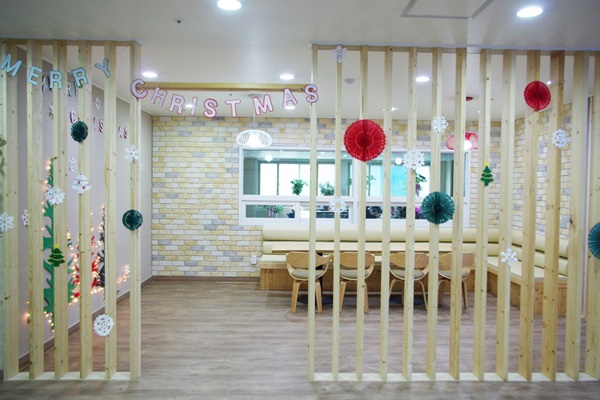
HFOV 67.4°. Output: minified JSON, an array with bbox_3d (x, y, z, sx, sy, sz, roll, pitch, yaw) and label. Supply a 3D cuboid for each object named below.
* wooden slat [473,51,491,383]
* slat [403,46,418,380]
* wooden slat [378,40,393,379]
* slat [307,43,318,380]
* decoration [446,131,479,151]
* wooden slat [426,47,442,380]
[{"bbox_3d":[1.518,0.137,3.756,0.038,2.732,0.130,1,2,-1],"label":"wooden slat"},{"bbox_3d":[0.915,0.130,3.743,0.038,2.732,0.130,1,2,-1],"label":"slat"},{"bbox_3d":[0.716,0.128,3.739,0.038,2.732,0.130,1,2,-1],"label":"wooden slat"},{"bbox_3d":[0.107,0.122,3.726,0.038,2.732,0.130,1,2,-1],"label":"slat"},{"bbox_3d":[2.120,-0.754,5.800,0.460,0.235,0.460,1,2,-1],"label":"decoration"},{"bbox_3d":[1.117,0.132,3.748,0.038,2.732,0.130,1,2,-1],"label":"wooden slat"}]

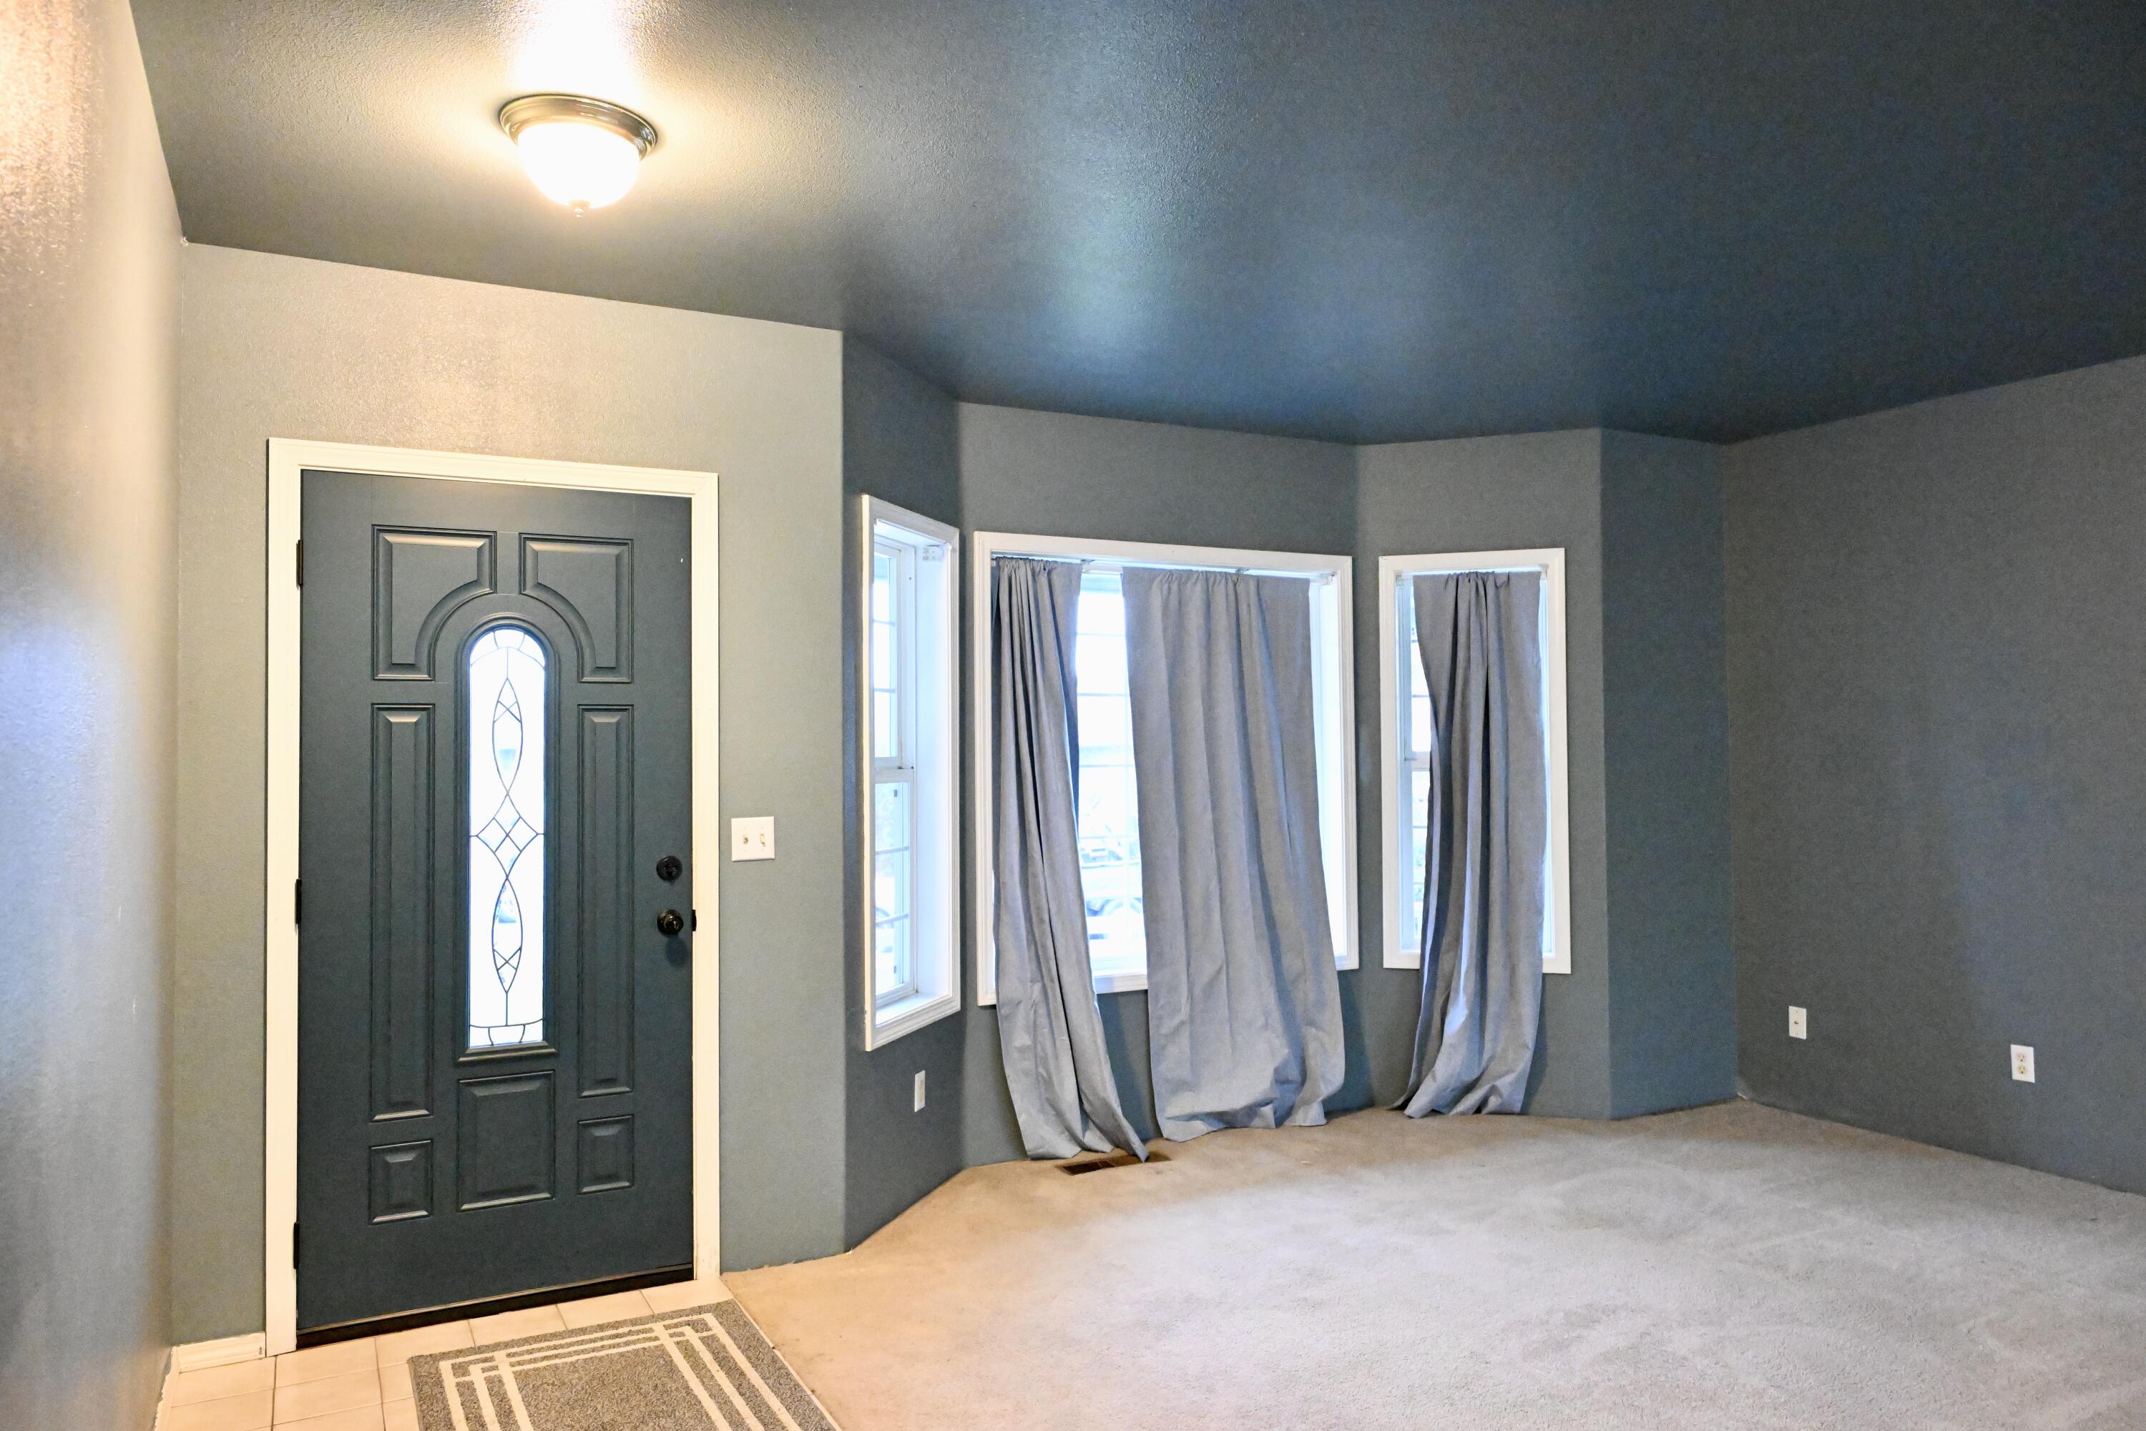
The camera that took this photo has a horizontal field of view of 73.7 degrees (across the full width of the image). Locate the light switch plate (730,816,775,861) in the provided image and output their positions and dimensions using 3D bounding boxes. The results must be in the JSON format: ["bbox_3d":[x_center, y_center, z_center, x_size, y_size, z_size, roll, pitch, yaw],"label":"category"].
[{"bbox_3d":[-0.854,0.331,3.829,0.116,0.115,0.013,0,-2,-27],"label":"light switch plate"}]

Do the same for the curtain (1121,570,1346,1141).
[{"bbox_3d":[0.596,0.485,5.195,0.872,2.014,0.167,0,-2,-27],"label":"curtain"}]

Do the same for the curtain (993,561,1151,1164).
[{"bbox_3d":[-0.028,0.480,4.854,0.451,2.019,0.206,0,-2,-27],"label":"curtain"}]

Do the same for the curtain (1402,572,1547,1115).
[{"bbox_3d":[1.499,0.476,5.362,0.539,2.024,0.167,-1,-2,15],"label":"curtain"}]

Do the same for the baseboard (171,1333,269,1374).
[{"bbox_3d":[-1.934,1.445,3.243,0.176,0.060,0.015,0,-2,-27],"label":"baseboard"}]

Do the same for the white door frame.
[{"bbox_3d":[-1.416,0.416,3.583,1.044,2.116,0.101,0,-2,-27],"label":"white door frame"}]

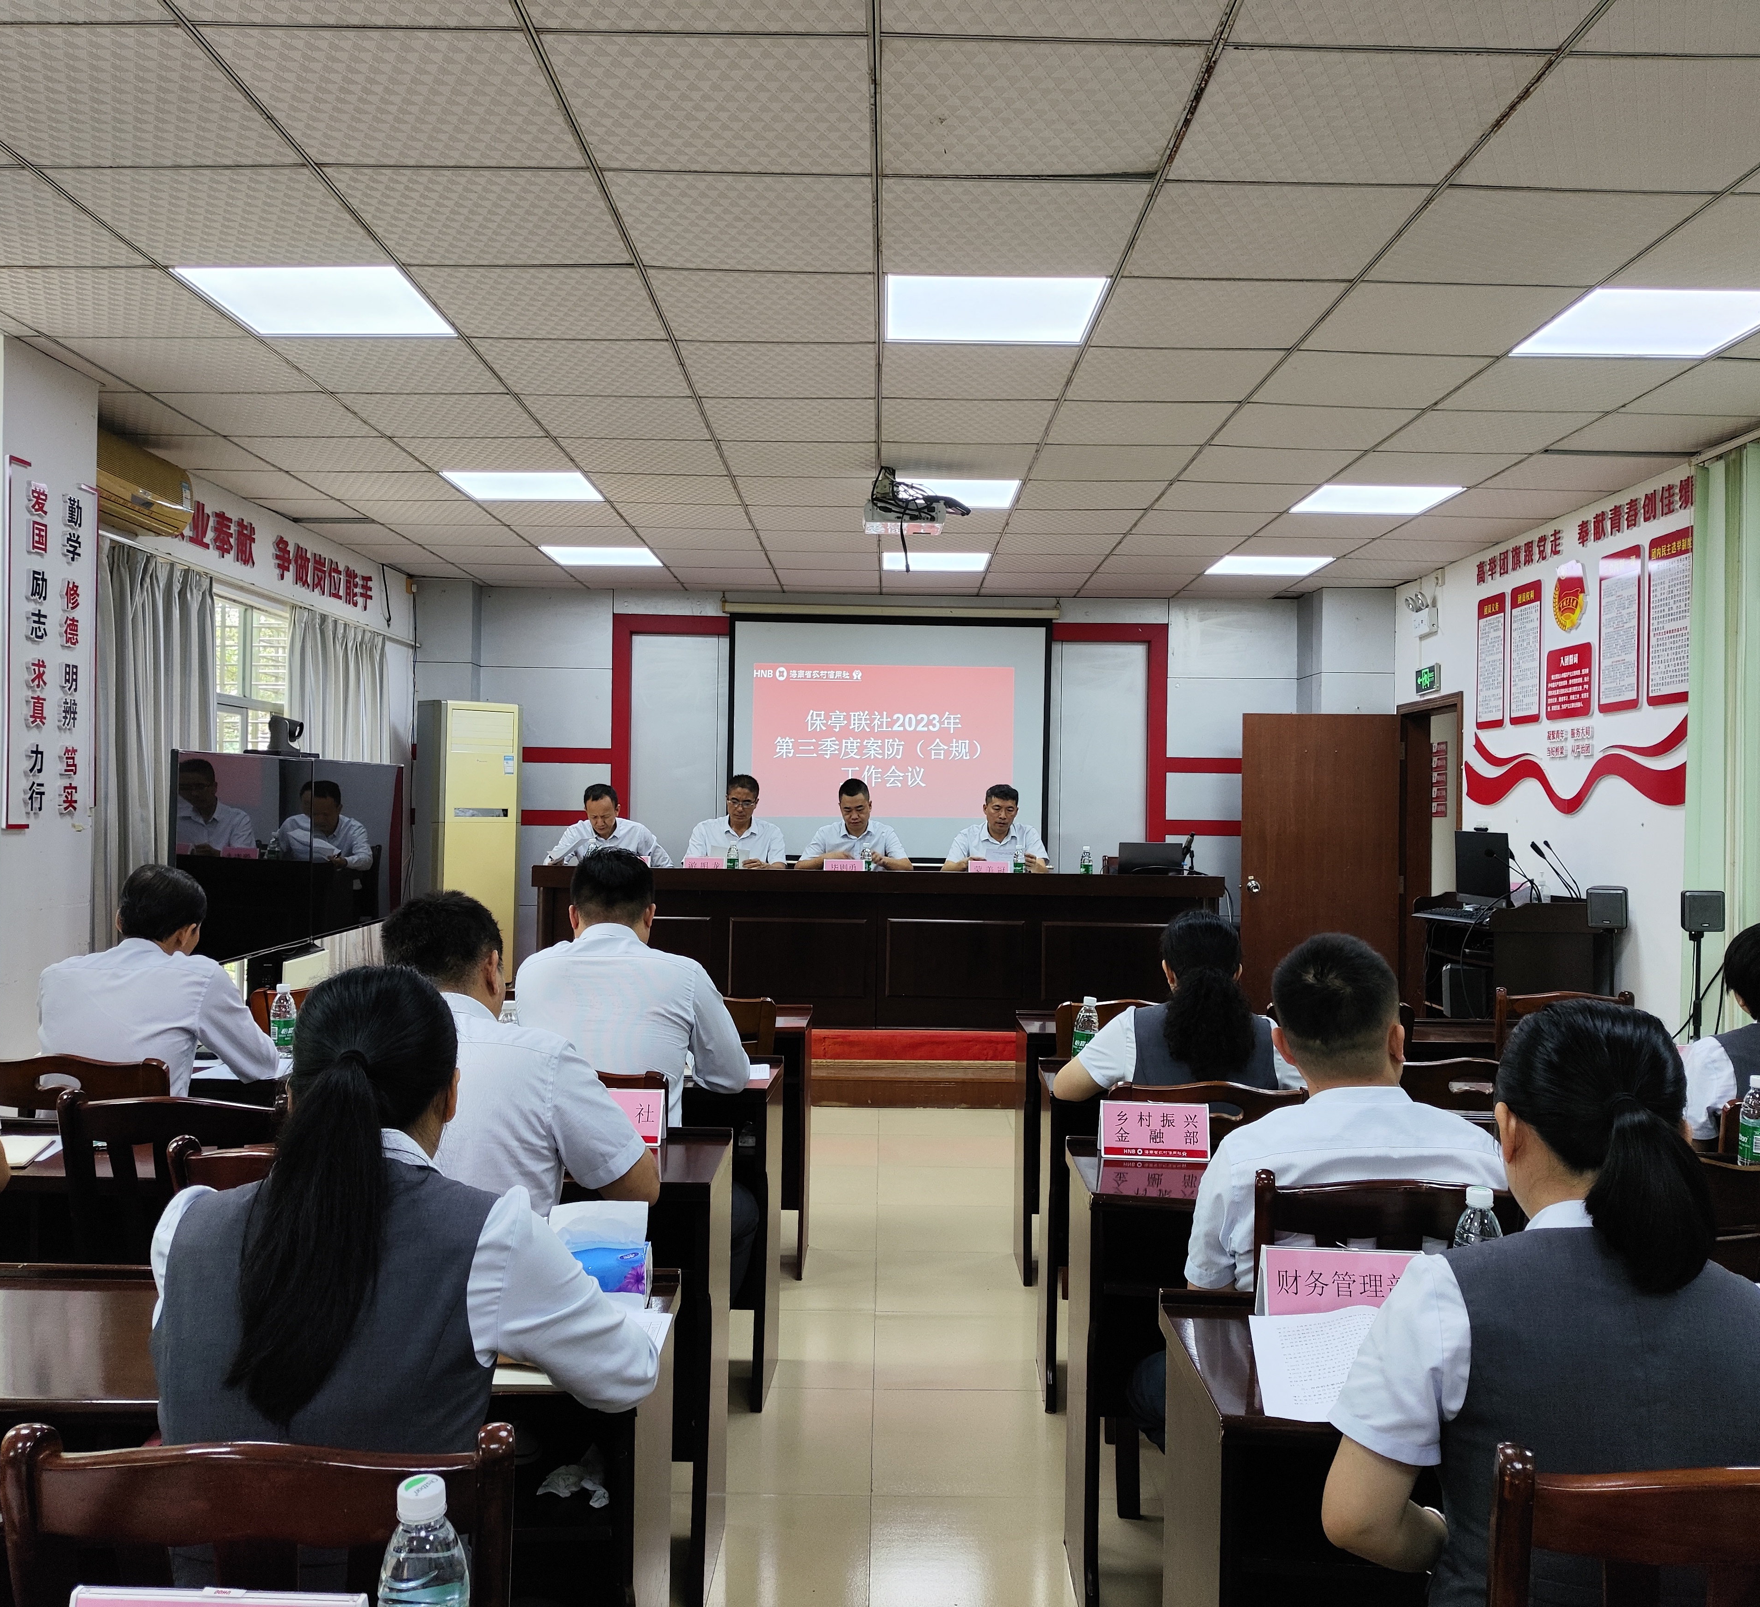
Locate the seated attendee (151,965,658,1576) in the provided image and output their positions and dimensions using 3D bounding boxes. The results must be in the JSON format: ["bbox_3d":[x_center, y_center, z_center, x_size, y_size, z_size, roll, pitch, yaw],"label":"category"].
[{"bbox_3d":[-0.497,0.817,1.656,0.520,1.292,0.660,1,0,4],"label":"seated attendee"}]

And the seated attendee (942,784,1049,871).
[{"bbox_3d":[0.635,0.539,8.214,0.560,1.302,0.650,1,0,0],"label":"seated attendee"}]

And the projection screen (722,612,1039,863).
[{"bbox_3d":[0.055,-0.394,8.953,1.947,1.442,0.050,1,0,0],"label":"projection screen"}]

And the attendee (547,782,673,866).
[{"bbox_3d":[-1.490,0.516,8.150,0.660,1.230,0.700,1,0,0],"label":"attendee"}]

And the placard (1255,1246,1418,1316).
[{"bbox_3d":[0.600,0.622,1.917,0.210,0.108,0.075,1,0,5],"label":"placard"}]

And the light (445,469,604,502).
[{"bbox_3d":[-1.516,-1.372,6.373,0.595,0.040,0.575,1,0,0],"label":"light"}]

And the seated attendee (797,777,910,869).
[{"bbox_3d":[-0.157,0.508,8.447,0.620,1.320,0.800,1,0,0],"label":"seated attendee"}]

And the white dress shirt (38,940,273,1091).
[{"bbox_3d":[-1.610,0.589,3.320,0.480,0.580,0.450,1,0,5],"label":"white dress shirt"}]

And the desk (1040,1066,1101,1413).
[{"bbox_3d":[1.347,1.109,3.818,1.850,0.806,0.360,1,0,0],"label":"desk"}]

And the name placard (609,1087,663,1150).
[{"bbox_3d":[-0.522,0.601,2.877,0.207,0.104,0.075,1,0,0],"label":"name placard"}]

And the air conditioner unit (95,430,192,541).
[{"bbox_3d":[-2.777,-1.199,5.333,0.210,0.321,0.860,1,0,0],"label":"air conditioner unit"}]

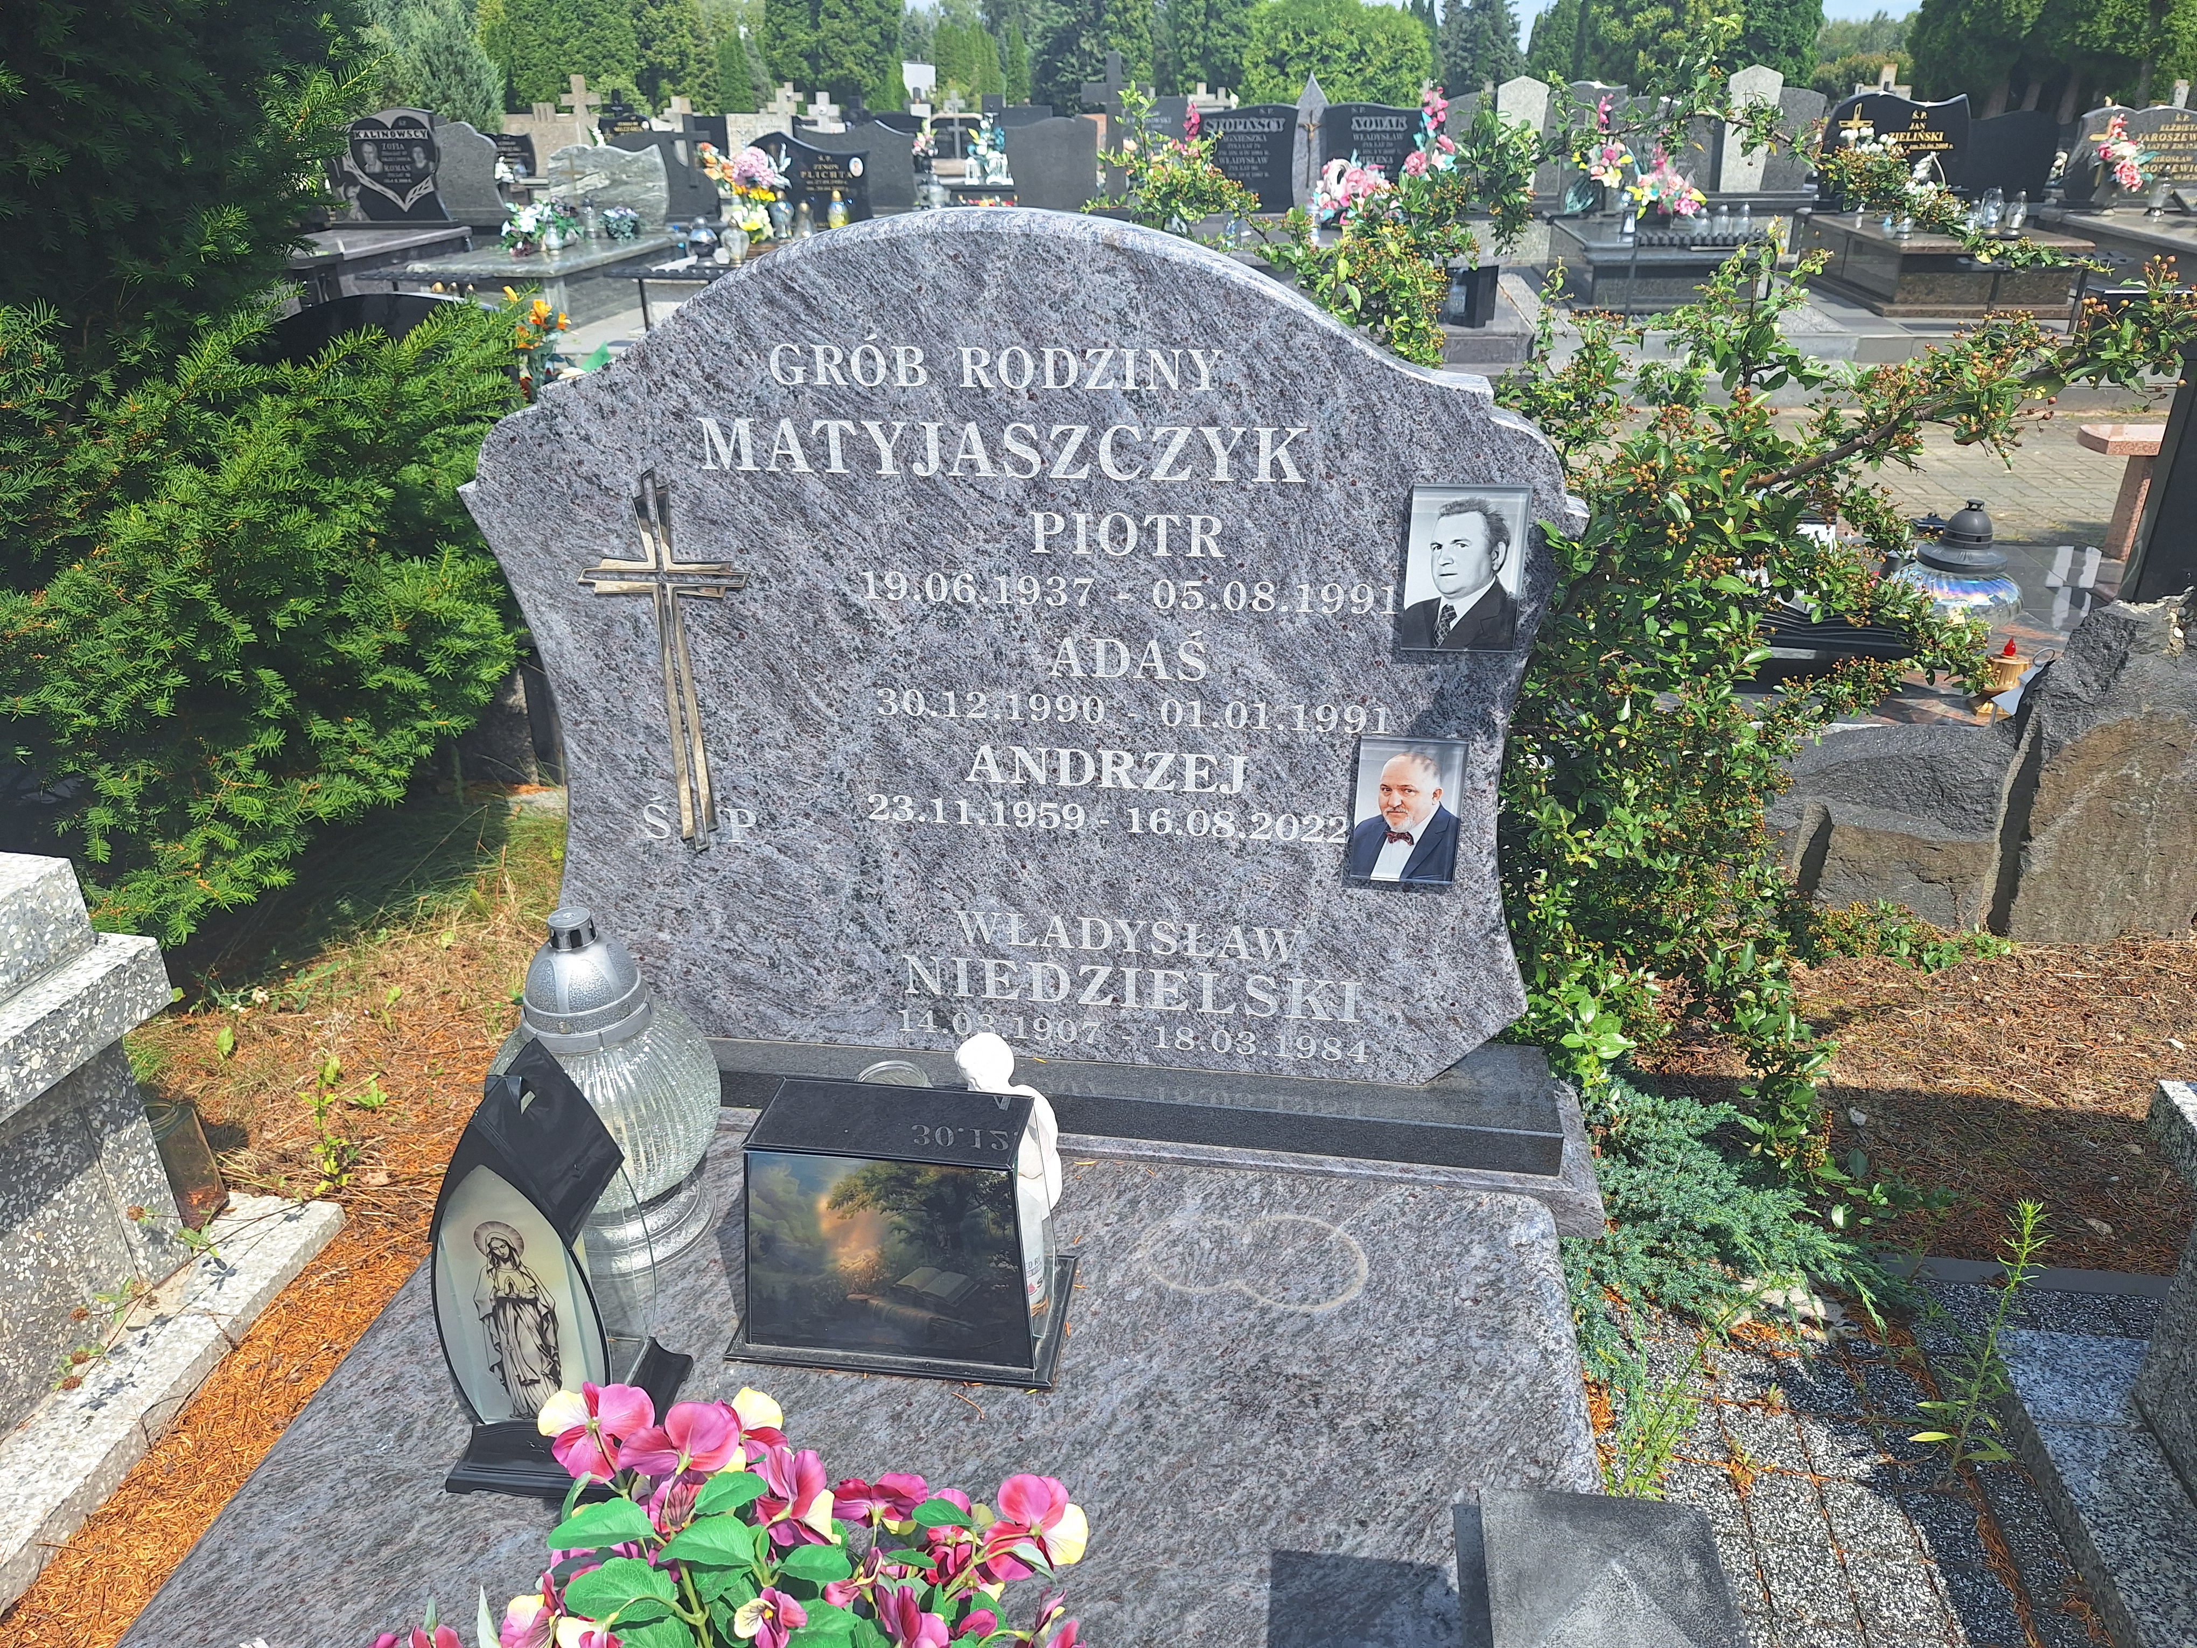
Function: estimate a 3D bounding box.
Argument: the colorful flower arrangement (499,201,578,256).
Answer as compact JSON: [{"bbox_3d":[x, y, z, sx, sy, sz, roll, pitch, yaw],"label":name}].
[{"bbox_3d":[-3.543,-3.858,9.360,0.475,0.306,0.320,3,28,8],"label":"colorful flower arrangement"}]

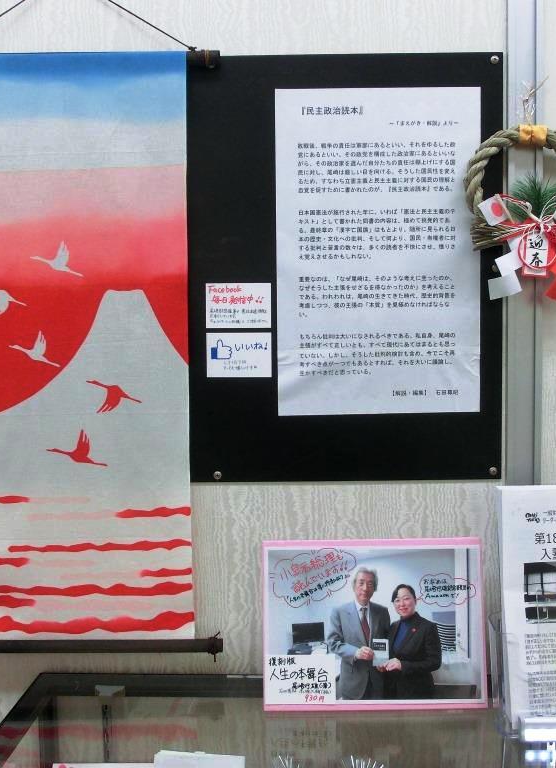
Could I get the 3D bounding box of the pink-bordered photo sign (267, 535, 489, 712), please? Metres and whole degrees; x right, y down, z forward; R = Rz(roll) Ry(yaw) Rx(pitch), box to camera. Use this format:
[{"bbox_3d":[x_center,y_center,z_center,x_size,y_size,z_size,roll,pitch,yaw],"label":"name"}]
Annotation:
[{"bbox_3d":[0.131,0.326,0.970,0.302,0.222,0.010,0,-9,-3],"label":"pink-bordered photo sign"}]

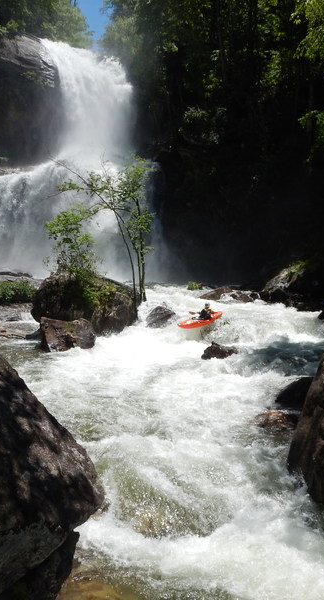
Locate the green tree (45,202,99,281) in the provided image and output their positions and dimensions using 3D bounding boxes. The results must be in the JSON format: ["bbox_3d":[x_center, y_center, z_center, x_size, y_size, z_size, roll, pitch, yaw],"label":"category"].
[{"bbox_3d":[-4.177,-2.700,25.600,2.450,3.600,2.300,0,3,0],"label":"green tree"}]

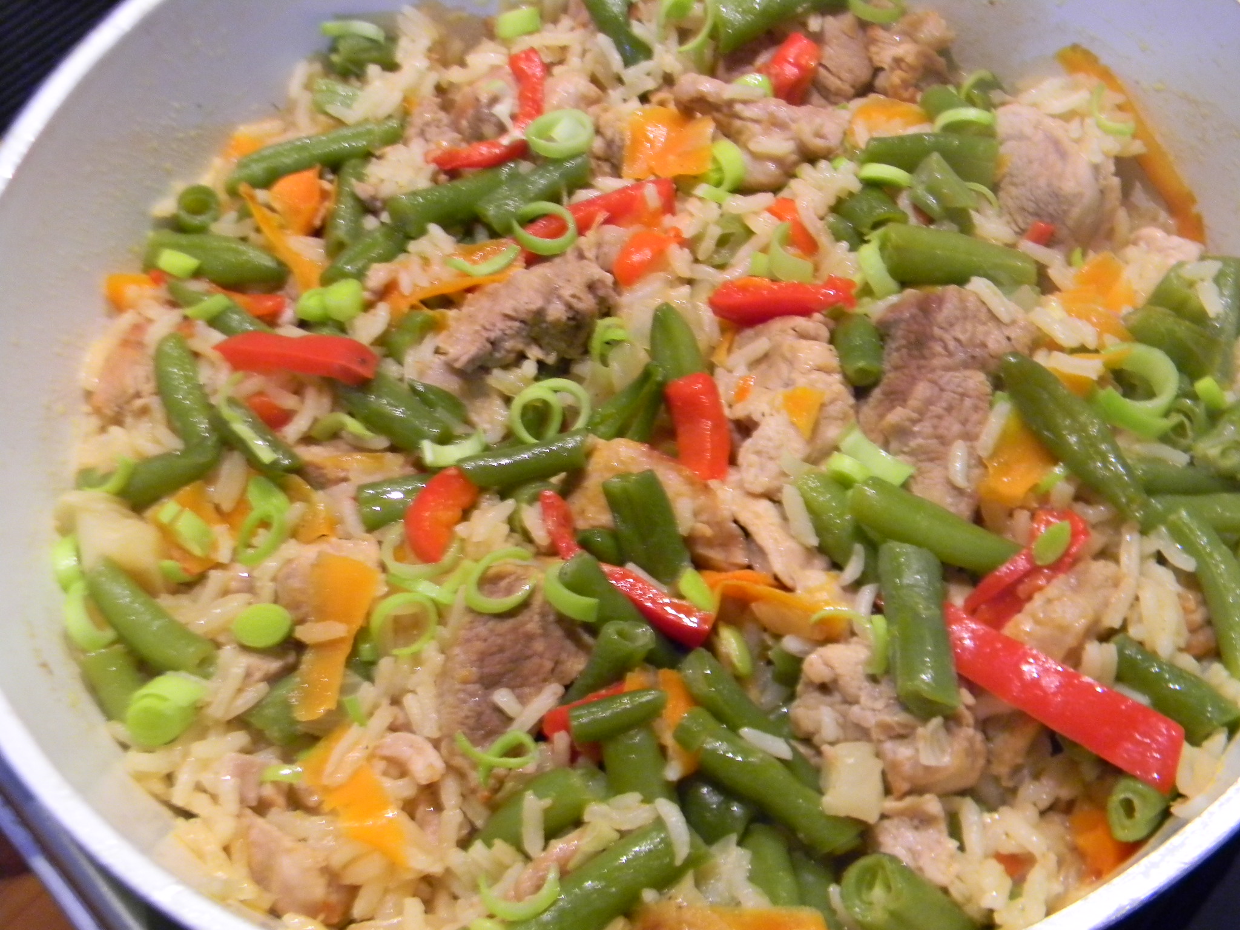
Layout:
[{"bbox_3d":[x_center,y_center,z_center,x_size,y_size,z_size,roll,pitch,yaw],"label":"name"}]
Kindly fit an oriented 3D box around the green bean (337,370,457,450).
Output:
[{"bbox_3d":[-0.049,-0.012,0.278,0.029,0.009,0.010,31,68,21],"label":"green bean"}]

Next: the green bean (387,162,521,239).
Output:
[{"bbox_3d":[-0.036,-0.059,0.288,0.030,0.008,0.008,-18,60,-5],"label":"green bean"}]

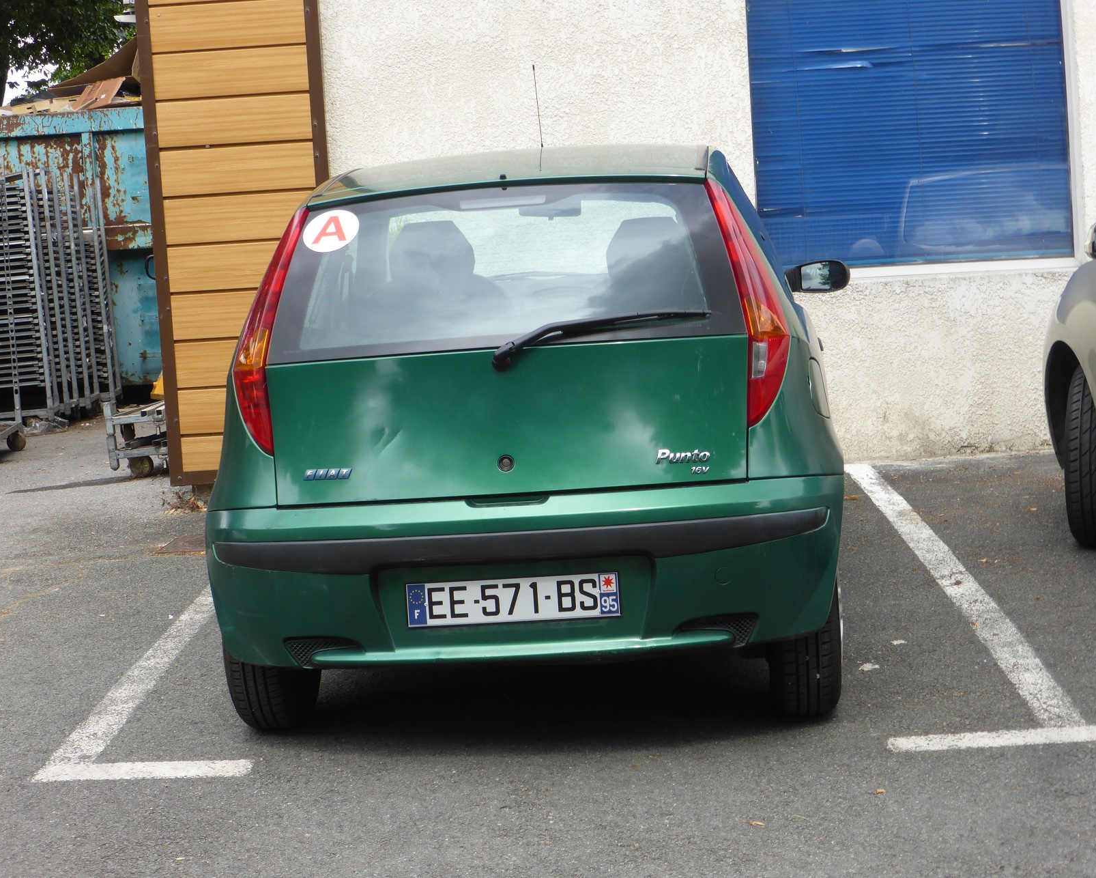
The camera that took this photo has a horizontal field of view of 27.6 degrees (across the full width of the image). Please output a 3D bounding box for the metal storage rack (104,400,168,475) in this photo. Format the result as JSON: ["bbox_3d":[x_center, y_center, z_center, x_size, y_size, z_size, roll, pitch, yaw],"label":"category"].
[{"bbox_3d":[-1.859,-0.079,11.176,0.600,0.370,0.750,-3,7,-3],"label":"metal storage rack"}]

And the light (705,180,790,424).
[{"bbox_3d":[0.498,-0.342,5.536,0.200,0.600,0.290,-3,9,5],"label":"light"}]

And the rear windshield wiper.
[{"bbox_3d":[0.131,-0.241,5.474,0.545,0.135,0.090,-3,9,5],"label":"rear windshield wiper"}]

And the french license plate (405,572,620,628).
[{"bbox_3d":[-0.084,0.391,5.435,0.520,0.110,0.012,-3,9,5],"label":"french license plate"}]

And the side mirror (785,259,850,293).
[{"bbox_3d":[0.927,-0.559,7.671,0.222,0.115,0.110,-3,9,5],"label":"side mirror"}]

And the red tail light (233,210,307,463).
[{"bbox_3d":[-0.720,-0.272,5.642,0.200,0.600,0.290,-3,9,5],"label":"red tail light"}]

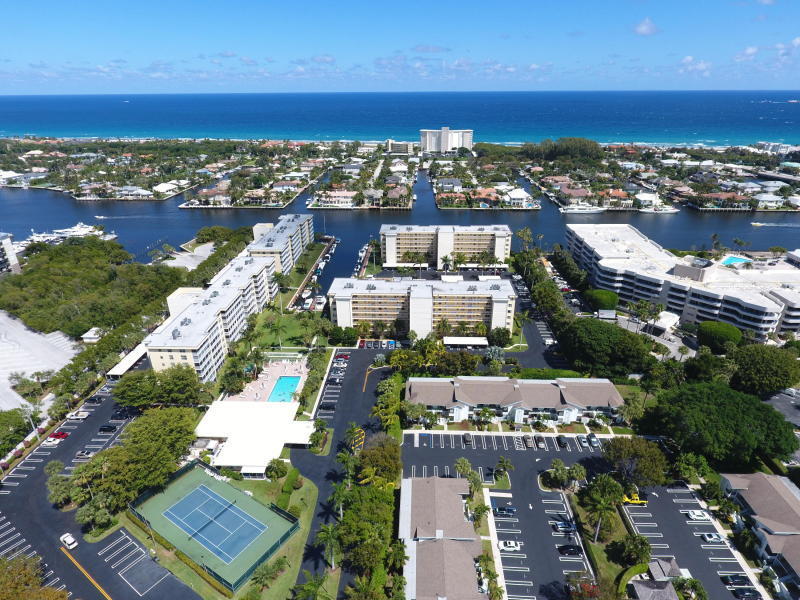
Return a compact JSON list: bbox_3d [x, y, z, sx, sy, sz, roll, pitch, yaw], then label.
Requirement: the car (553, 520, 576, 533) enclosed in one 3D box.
[{"bbox_3d":[37.945,51.499,105.068,4.500,1.650,1.850,1,24,2],"label":"car"}]

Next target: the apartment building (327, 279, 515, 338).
[{"bbox_3d":[9.020,3.482,191.754,74.500,19.200,21.000,1,24,2],"label":"apartment building"}]

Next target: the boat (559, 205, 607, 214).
[{"bbox_3d":[151.872,-76.440,382.944,38.000,8.500,7.800,0,24,1],"label":"boat"}]

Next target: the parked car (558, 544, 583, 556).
[{"bbox_3d":[37.430,54.612,100.865,4.800,1.470,1.850,0,24,0],"label":"parked car"}]

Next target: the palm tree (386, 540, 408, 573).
[{"bbox_3d":[-0.475,53.946,95.622,4.900,7.300,4.900,0,24,0],"label":"palm tree"}]

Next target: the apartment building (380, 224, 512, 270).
[{"bbox_3d":[26.520,-32.082,268.563,75.000,20.500,23.500,1,24,2],"label":"apartment building"}]

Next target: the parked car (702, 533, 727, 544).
[{"bbox_3d":[70.399,52.945,103.328,4.550,1.450,1.820,0,24,1],"label":"parked car"}]

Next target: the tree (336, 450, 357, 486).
[{"bbox_3d":[-12.776,43.384,115.906,5.400,9.800,5.400,0,24,0],"label":"tree"}]

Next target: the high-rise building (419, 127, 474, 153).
[{"bbox_3d":[72.861,-248.570,719.853,81.000,36.000,23.000,1,24,3],"label":"high-rise building"}]

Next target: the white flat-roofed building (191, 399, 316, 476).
[{"bbox_3d":[-41.145,38.733,131.595,34.000,3.900,27.600,1,24,2],"label":"white flat-roofed building"}]

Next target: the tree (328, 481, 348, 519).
[{"bbox_3d":[-13.636,46.902,106.634,4.800,10.600,4.800,1,24,2],"label":"tree"}]

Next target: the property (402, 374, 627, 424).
[{"bbox_3d":[35.371,30.558,146.066,66.400,7.800,16.200,1,24,2],"label":"property"}]

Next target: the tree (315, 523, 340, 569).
[{"bbox_3d":[-13.969,51.653,94.666,5.200,10.600,5.200,1,24,2],"label":"tree"}]

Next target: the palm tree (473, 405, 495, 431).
[{"bbox_3d":[24.797,35.035,136.706,4.800,7.000,4.800,1,24,2],"label":"palm tree"}]

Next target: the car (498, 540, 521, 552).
[{"bbox_3d":[24.153,53.866,101.871,4.500,1.450,1.820,0,24,1],"label":"car"}]

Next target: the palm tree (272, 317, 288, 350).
[{"bbox_3d":[-46.313,14.404,178.264,6.200,11.100,6.200,0,24,0],"label":"palm tree"}]

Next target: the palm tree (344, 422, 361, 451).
[{"bbox_3d":[-12.432,38.594,127.025,4.900,9.300,4.900,0,24,0],"label":"palm tree"}]

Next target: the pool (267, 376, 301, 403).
[{"bbox_3d":[-38.848,30.802,155.787,7.600,1.500,16.000,1,24,2],"label":"pool"}]

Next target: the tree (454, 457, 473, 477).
[{"bbox_3d":[15.588,43.529,115.381,3.900,7.900,3.900,1,24,2],"label":"tree"}]

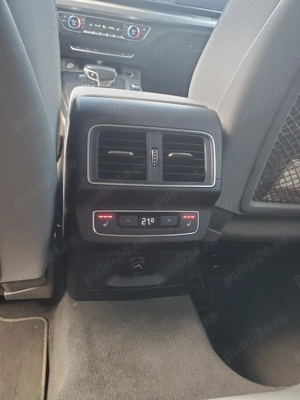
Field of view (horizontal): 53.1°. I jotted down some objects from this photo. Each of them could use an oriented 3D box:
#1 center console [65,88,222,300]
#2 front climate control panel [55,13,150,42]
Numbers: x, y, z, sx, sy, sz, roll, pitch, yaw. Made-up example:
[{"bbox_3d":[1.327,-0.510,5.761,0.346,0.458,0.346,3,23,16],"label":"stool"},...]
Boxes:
[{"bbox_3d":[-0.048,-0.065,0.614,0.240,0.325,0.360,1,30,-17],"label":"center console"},{"bbox_3d":[-0.141,-0.518,0.919,0.280,0.060,0.030,1,3,-17],"label":"front climate control panel"}]

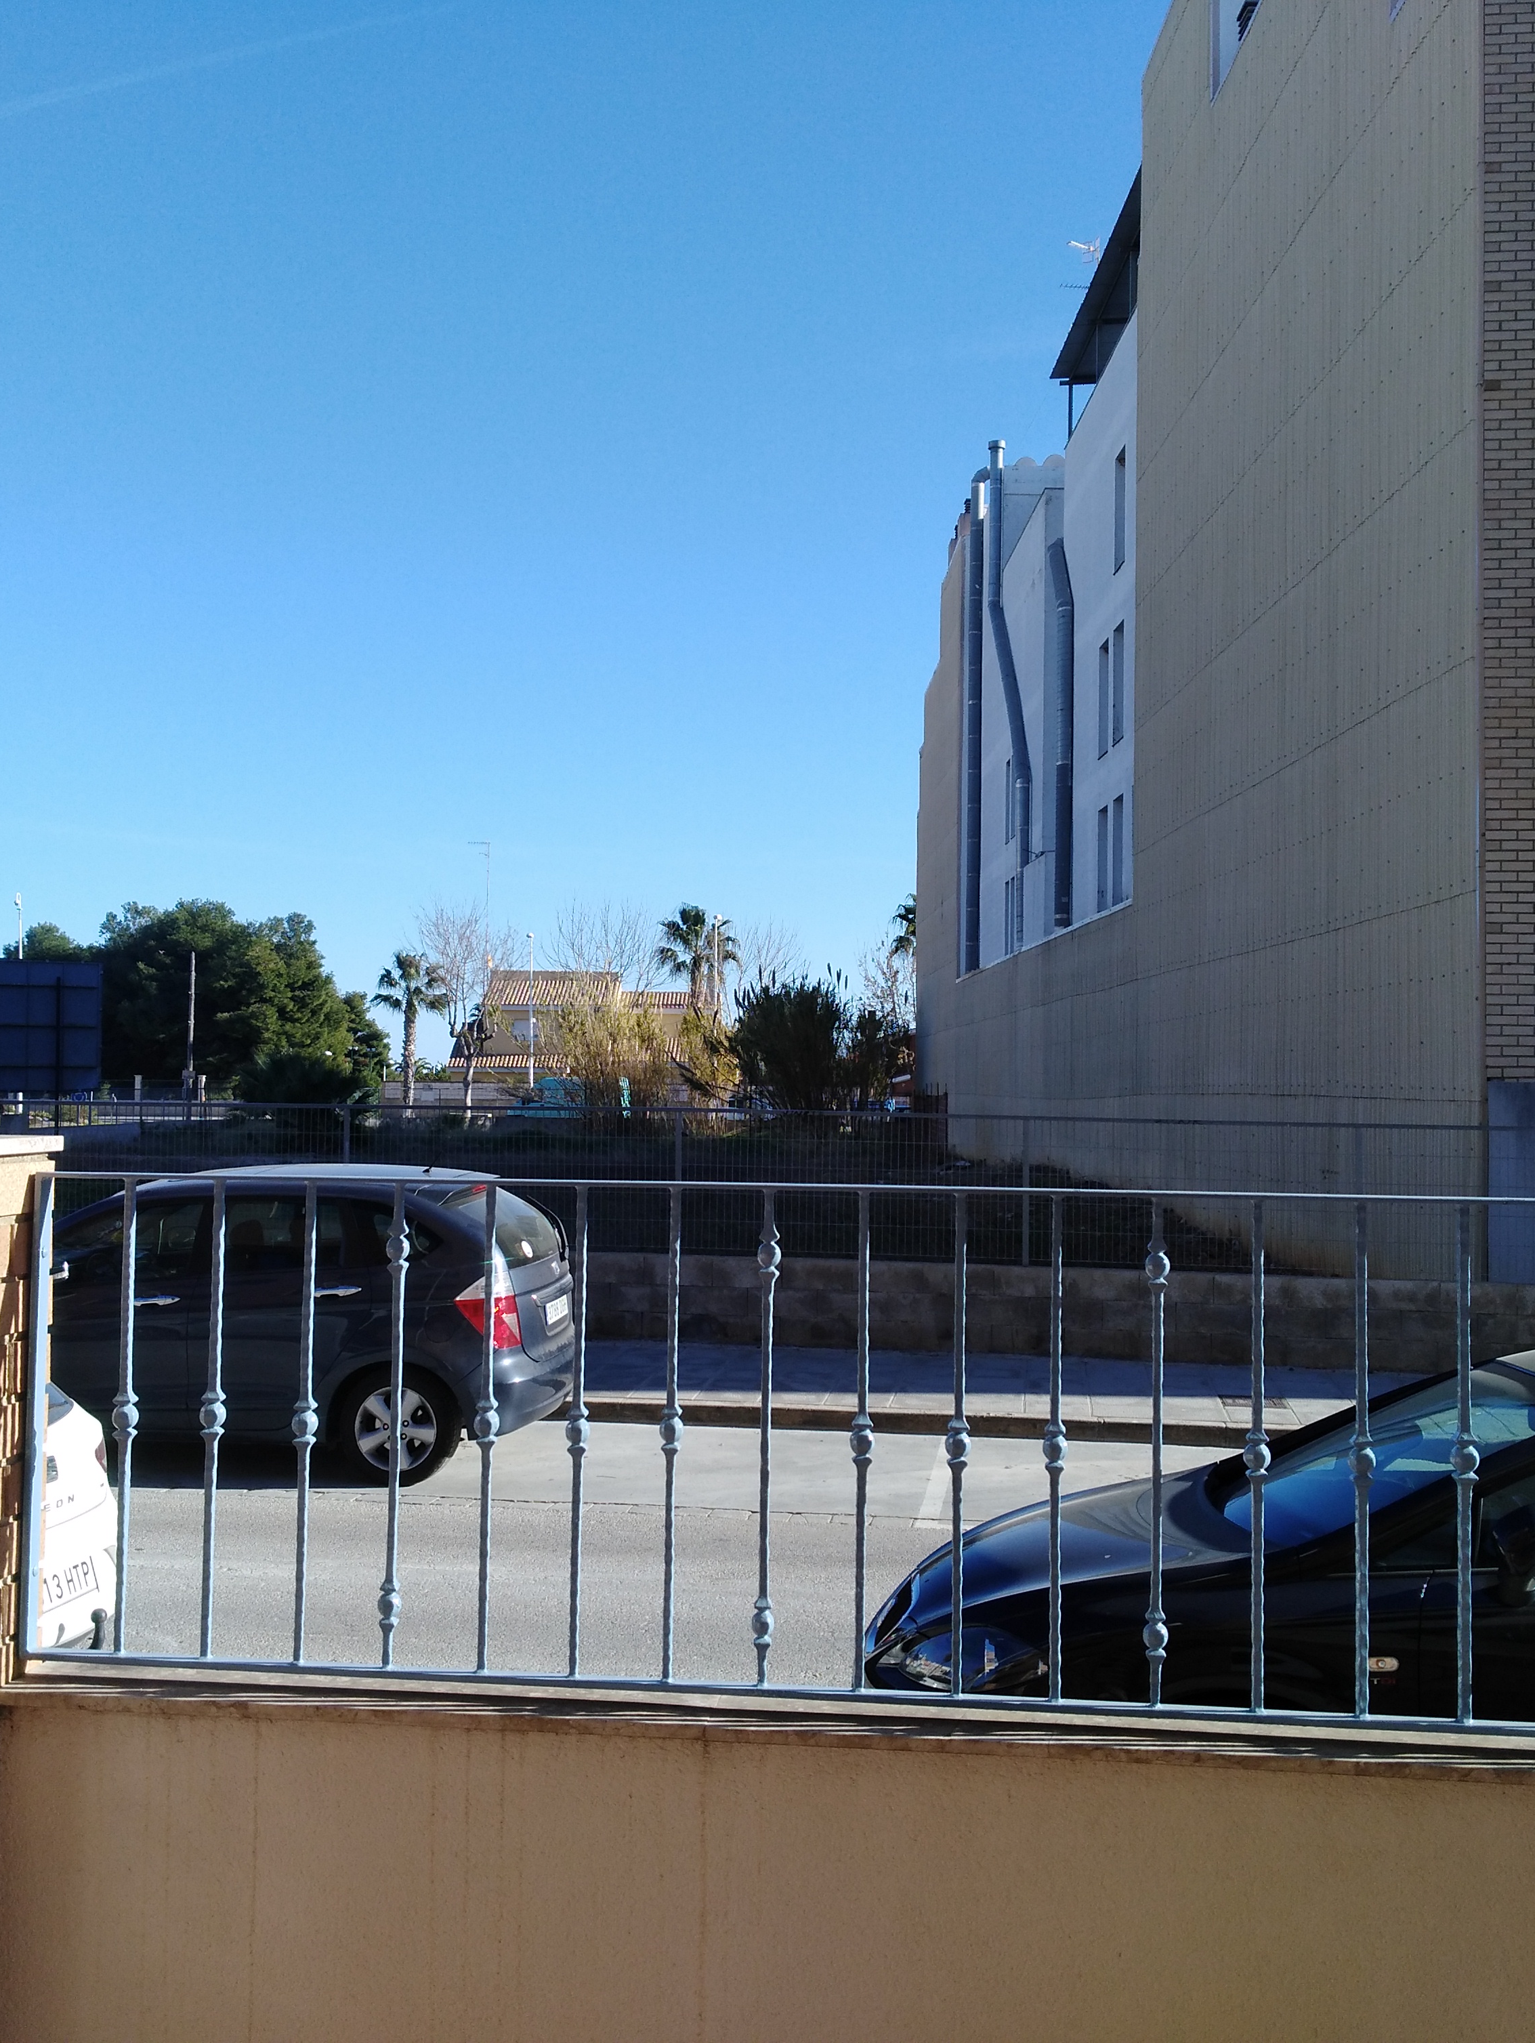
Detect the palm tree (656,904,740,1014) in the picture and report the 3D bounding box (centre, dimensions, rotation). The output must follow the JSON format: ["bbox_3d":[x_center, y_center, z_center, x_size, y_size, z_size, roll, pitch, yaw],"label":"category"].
[{"bbox_3d":[-3.127,-0.127,87.846,3.500,9.830,3.500,1,-2,-2],"label":"palm tree"}]

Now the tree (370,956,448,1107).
[{"bbox_3d":[-15.787,0.805,89.878,3.400,7.800,3.400,1,-2,-10],"label":"tree"}]

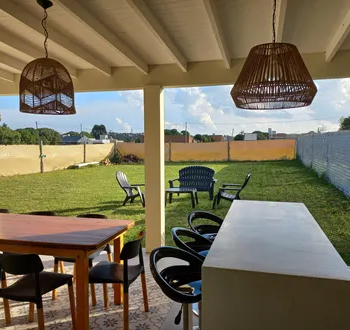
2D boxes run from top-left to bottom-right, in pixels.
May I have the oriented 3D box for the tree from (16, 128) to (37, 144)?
[{"bbox_3d":[-26.995,-4.279,58.149,4.800,4.850,4.800,-2,4,-25],"label":"tree"}]

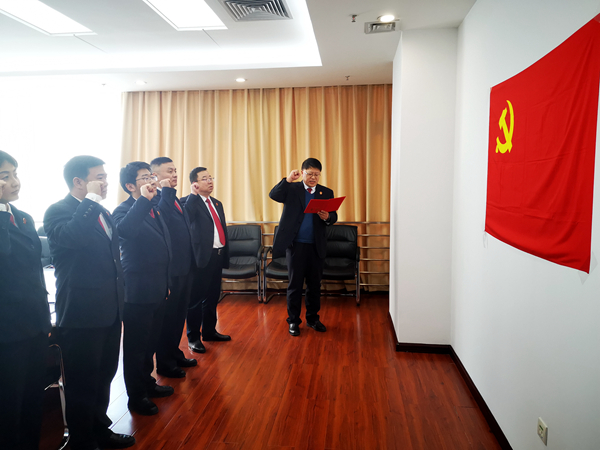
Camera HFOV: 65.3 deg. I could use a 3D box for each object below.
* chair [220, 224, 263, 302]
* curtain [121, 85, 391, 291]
[{"bbox_3d":[-0.758,0.504,6.330,0.568,0.960,0.600,0,5,2],"label":"chair"},{"bbox_3d":[-0.615,-0.493,6.675,3.856,2.844,0.150,0,5,7],"label":"curtain"}]

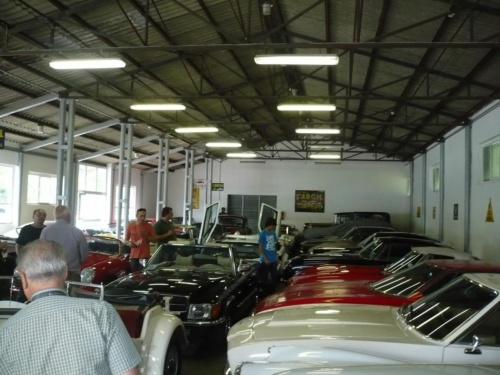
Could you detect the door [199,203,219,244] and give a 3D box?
[{"bbox_3d":[-0.977,1.004,12.200,0.300,1.200,0.900,4,-3,-41],"label":"door"}]

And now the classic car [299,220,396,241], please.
[{"bbox_3d":[4.331,2.170,20.898,4.300,1.580,1.700,1,-3,9],"label":"classic car"}]

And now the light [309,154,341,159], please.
[{"bbox_3d":[3.591,-1.470,24.200,1.480,0.110,0.180,1,-3,10],"label":"light"}]

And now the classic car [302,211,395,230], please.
[{"bbox_3d":[4.719,2.122,23.500,4.500,1.880,1.750,2,-3,10],"label":"classic car"}]

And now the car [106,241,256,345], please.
[{"bbox_3d":[-0.820,1.539,7.968,1.790,1.280,4.400,1,-3,10],"label":"car"}]

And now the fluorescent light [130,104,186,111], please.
[{"bbox_3d":[-2.371,-2.065,13.100,1.480,0.110,0.180,1,-3,10],"label":"fluorescent light"}]

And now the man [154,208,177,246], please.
[{"bbox_3d":[-1.611,1.329,9.442,0.360,1.820,0.480,2,-3,-21],"label":"man"}]

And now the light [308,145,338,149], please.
[{"bbox_3d":[2.924,-1.681,20.713,1.550,0.110,0.170,2,-3,10],"label":"light"}]

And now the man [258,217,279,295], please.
[{"bbox_3d":[0.378,1.445,9.800,0.460,1.680,0.320,3,-3,-27],"label":"man"}]

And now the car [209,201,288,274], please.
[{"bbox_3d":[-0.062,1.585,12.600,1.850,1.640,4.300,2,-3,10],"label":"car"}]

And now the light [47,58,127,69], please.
[{"bbox_3d":[-3.198,-2.392,9.878,1.550,0.110,0.170,2,-3,10],"label":"light"}]

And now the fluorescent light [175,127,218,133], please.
[{"bbox_3d":[-1.808,-1.997,17.591,1.550,0.110,0.170,2,-3,10],"label":"fluorescent light"}]

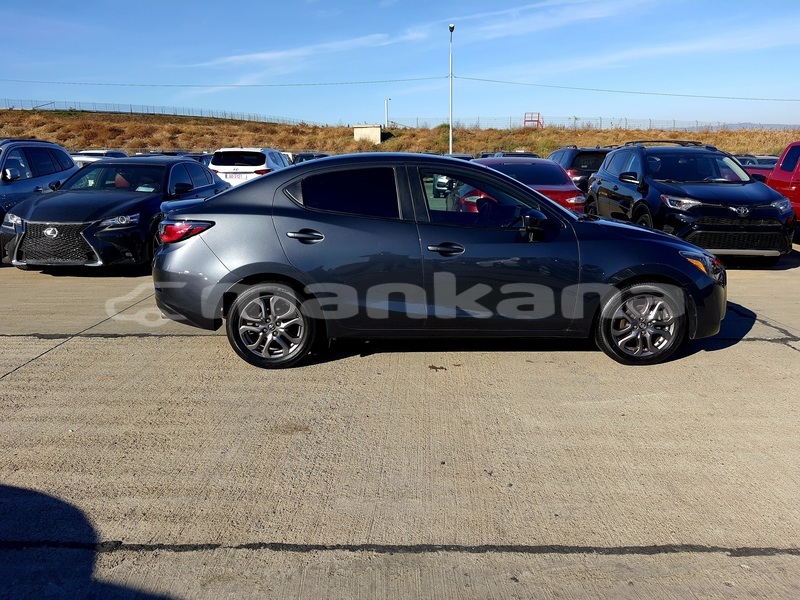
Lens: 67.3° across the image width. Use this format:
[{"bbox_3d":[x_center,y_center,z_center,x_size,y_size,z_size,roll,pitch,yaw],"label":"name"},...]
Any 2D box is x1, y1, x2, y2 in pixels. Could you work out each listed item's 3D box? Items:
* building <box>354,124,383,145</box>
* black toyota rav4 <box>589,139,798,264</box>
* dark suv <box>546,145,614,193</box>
[{"bbox_3d":[-3.281,-17.468,63.911,3.000,2.170,2.500,0,13,0],"label":"building"},{"bbox_3d":[4.488,-1.703,9.974,1.860,1.700,4.600,0,13,1],"label":"black toyota rav4"},{"bbox_3d":[4.799,-3.164,16.197,1.880,1.740,4.750,0,13,0],"label":"dark suv"}]

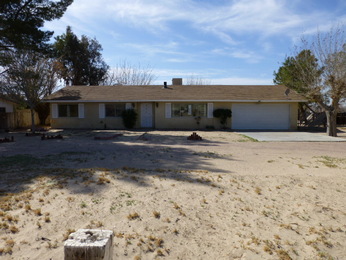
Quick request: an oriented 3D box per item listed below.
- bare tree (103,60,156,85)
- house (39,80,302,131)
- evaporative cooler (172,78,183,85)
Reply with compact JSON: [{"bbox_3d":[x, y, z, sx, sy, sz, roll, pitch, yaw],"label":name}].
[{"bbox_3d":[-5.762,-5.079,32.205,7.260,8.326,7.000,0,4,0],"label":"bare tree"},{"bbox_3d":[0.155,-2.344,23.966,21.675,4.135,8.850,0,4,0],"label":"house"},{"bbox_3d":[0.490,-4.794,25.011,1.020,0.950,1.020,0,4,2],"label":"evaporative cooler"}]

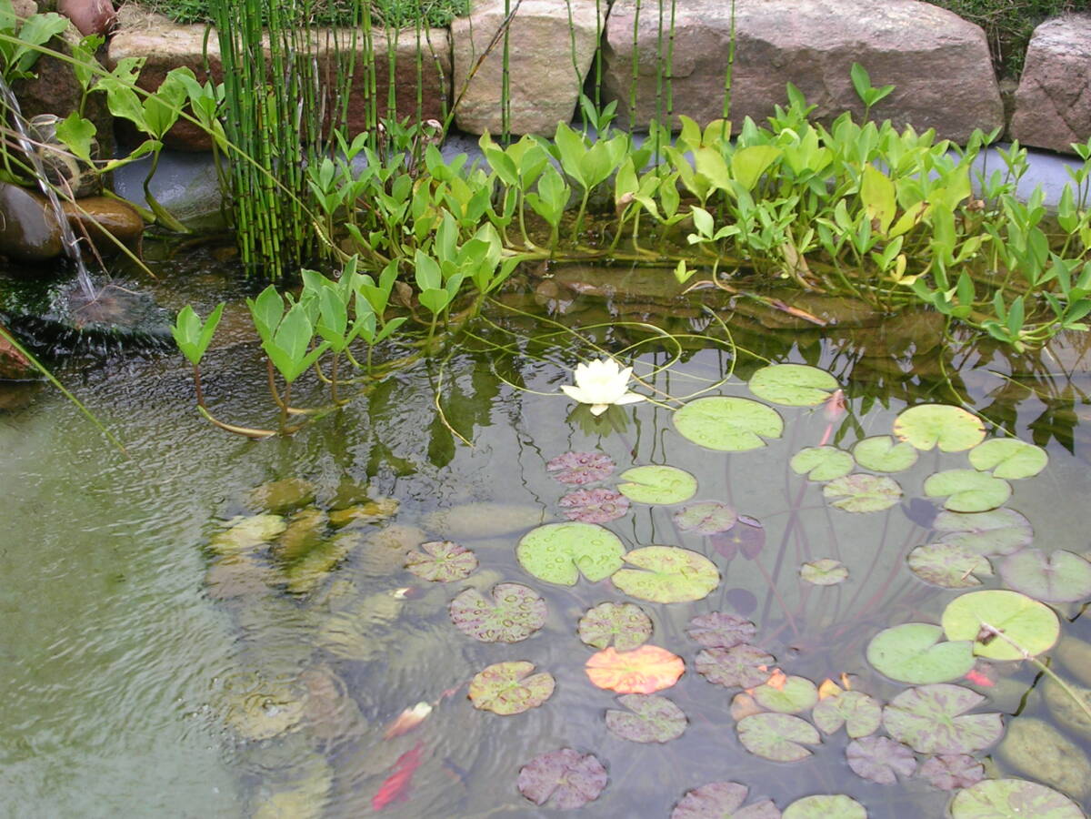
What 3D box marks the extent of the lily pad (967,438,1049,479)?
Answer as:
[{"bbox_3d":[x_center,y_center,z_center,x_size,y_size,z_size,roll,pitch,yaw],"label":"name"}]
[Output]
[{"bbox_3d":[0.616,0.066,2.812,0.099,0.010,0.106,0,30,0],"label":"lily pad"}]

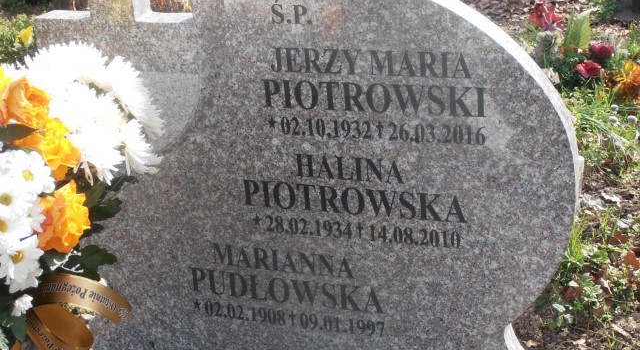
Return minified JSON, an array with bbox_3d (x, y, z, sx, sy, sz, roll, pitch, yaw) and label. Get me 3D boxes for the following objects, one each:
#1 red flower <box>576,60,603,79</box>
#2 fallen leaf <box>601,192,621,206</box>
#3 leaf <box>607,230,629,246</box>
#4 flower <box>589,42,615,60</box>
[{"bbox_3d":[0.951,-0.372,4.500,0.090,0.060,0.085,-1,22,12],"label":"red flower"},{"bbox_3d":[0.831,0.067,3.650,0.057,0.025,0.060,0,22,13],"label":"fallen leaf"},{"bbox_3d":[0.793,0.167,3.400,0.060,0.030,0.060,0,22,13],"label":"leaf"},{"bbox_3d":[1.014,-0.447,4.580,0.085,0.055,0.080,0,22,13],"label":"flower"}]

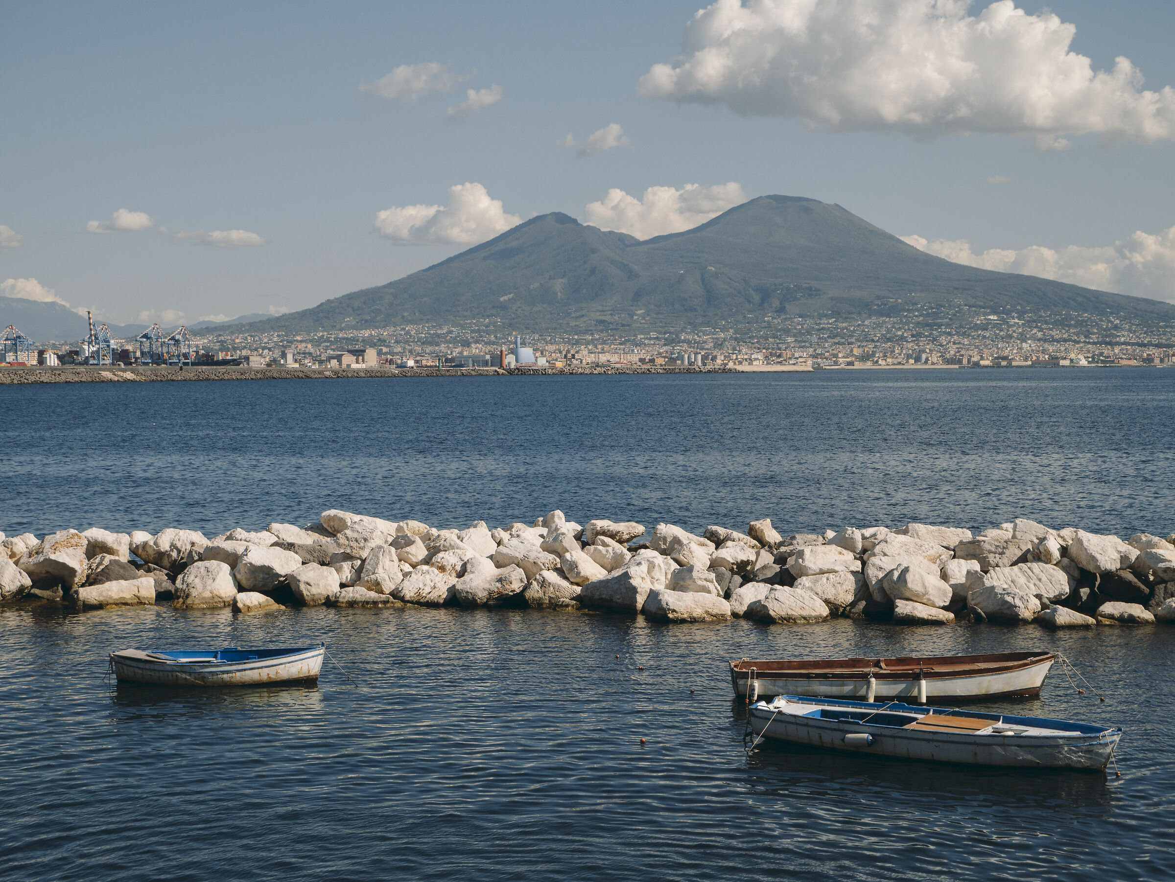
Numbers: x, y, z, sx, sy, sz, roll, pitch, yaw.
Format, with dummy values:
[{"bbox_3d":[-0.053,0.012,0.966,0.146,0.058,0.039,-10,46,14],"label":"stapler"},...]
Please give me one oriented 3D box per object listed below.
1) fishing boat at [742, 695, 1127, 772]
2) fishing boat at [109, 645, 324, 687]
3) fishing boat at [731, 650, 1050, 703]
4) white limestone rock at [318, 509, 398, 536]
[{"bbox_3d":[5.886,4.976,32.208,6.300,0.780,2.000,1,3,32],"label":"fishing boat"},{"bbox_3d":[-7.677,4.623,39.422,4.450,0.880,1.750,0,2,1],"label":"fishing boat"},{"bbox_3d":[6.029,4.666,37.570,6.300,0.980,1.770,0,2,2],"label":"fishing boat"},{"bbox_3d":[-6.670,2.430,55.600,2.200,0.800,1.250,0,2,0],"label":"white limestone rock"}]

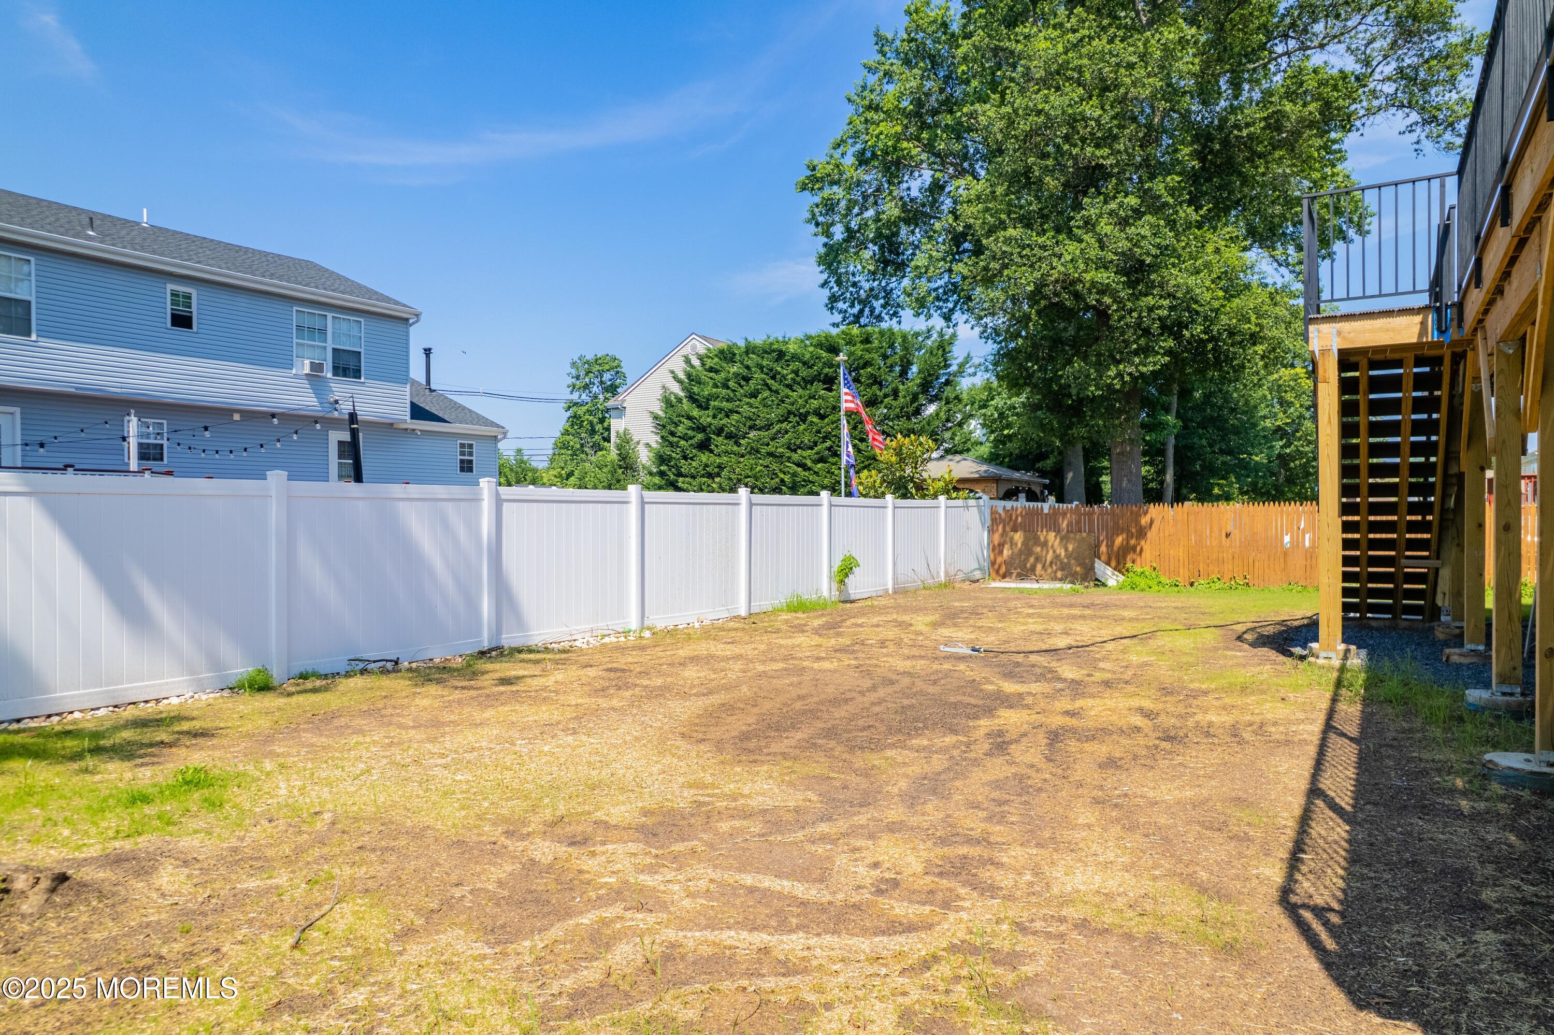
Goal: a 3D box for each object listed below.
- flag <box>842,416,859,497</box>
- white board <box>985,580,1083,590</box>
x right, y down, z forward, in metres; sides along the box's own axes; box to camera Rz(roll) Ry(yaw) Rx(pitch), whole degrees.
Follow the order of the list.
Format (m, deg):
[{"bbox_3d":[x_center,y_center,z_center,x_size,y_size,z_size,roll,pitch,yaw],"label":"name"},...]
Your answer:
[{"bbox_3d":[1.430,-1.120,18.400,0.360,1.620,0.200,0,0,6],"label":"flag"},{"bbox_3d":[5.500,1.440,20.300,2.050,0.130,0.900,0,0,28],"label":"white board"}]

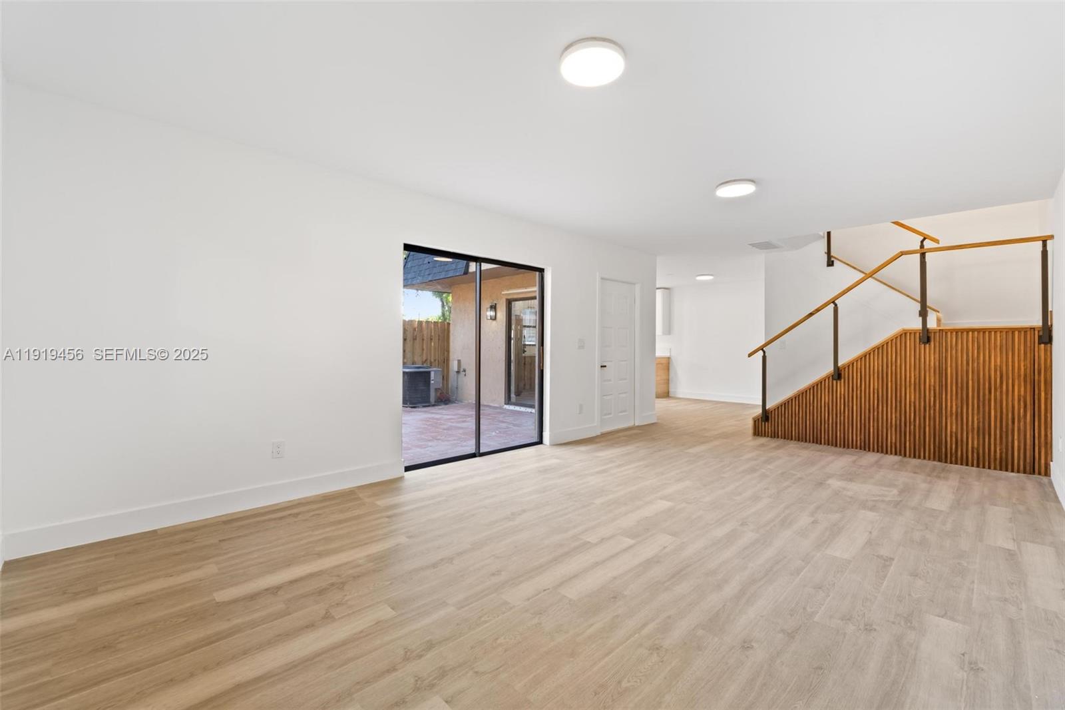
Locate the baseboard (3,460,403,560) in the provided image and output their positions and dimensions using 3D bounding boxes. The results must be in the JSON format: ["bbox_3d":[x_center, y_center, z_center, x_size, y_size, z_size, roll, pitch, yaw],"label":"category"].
[{"bbox_3d":[-1.905,0.975,3.031,2.203,0.142,0.018,-1,2,-43],"label":"baseboard"}]

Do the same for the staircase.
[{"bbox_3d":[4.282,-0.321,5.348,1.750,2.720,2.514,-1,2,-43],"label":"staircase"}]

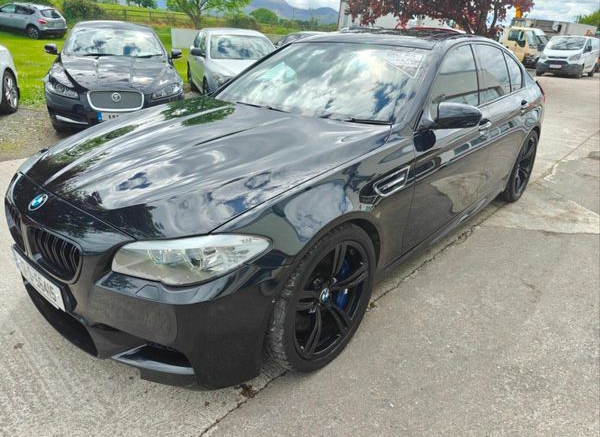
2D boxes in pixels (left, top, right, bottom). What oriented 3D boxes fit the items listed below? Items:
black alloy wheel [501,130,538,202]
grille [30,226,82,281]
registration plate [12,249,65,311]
[{"bbox_3d":[2.011,-0.511,3.959,0.285,0.690,0.690,19,29,38],"label":"black alloy wheel"},{"bbox_3d":[-0.919,0.130,1.593,0.310,0.170,0.060,13,18,28],"label":"grille"},{"bbox_3d":[-1.098,0.246,1.752,0.520,0.112,0.020,19,30,38],"label":"registration plate"}]

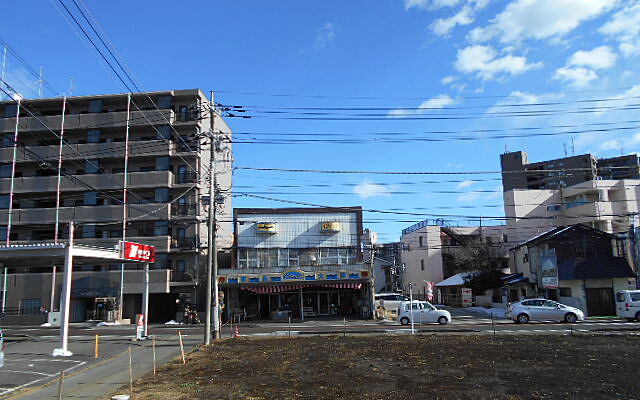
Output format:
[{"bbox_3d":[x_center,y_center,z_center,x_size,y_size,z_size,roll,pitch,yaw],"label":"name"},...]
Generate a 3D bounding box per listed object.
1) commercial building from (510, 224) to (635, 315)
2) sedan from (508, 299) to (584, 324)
[{"bbox_3d":[18.644,5.307,36.446,7.000,6.500,5.800,-2,-9,5],"label":"commercial building"},{"bbox_3d":[14.143,7.036,30.674,4.500,1.490,1.750,-2,-9,5],"label":"sedan"}]

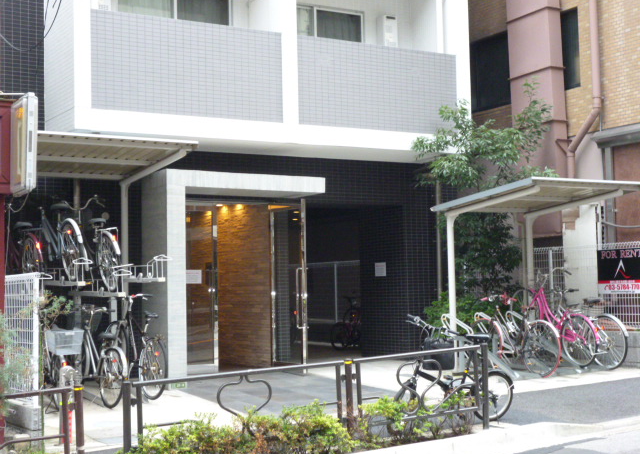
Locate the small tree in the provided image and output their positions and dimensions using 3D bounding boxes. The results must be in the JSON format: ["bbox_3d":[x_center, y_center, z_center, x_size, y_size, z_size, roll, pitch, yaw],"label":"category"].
[{"bbox_3d":[2.358,-0.146,14.754,2.000,4.064,1.900,-1,-4,0],"label":"small tree"}]

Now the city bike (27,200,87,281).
[{"bbox_3d":[-2.972,0.115,11.666,0.550,1.010,1.770,-6,-1,-31],"label":"city bike"}]

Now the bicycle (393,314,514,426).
[{"bbox_3d":[1.299,1.391,10.078,1.520,1.060,0.520,1,-5,-30],"label":"bicycle"}]

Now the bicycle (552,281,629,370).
[{"bbox_3d":[3.228,1.216,12.972,0.560,1.020,1.770,1,-1,-30],"label":"bicycle"}]

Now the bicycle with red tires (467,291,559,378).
[{"bbox_3d":[2.343,1.283,12.578,0.560,1.000,1.780,1,-4,-30],"label":"bicycle with red tires"}]

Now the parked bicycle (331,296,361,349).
[{"bbox_3d":[0.564,1.673,18.253,0.520,1.030,1.540,1,-5,-30],"label":"parked bicycle"}]

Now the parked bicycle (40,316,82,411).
[{"bbox_3d":[-2.889,1.420,11.274,0.550,1.030,1.800,1,1,-31],"label":"parked bicycle"}]

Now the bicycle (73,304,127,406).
[{"bbox_3d":[-2.513,1.405,11.571,0.560,1.030,1.800,1,2,-31],"label":"bicycle"}]

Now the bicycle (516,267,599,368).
[{"bbox_3d":[3.001,1.126,13.364,0.560,1.050,1.745,1,11,-31],"label":"bicycle"}]

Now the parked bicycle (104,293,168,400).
[{"bbox_3d":[-2.106,1.346,11.875,0.550,1.060,1.760,1,3,-33],"label":"parked bicycle"}]

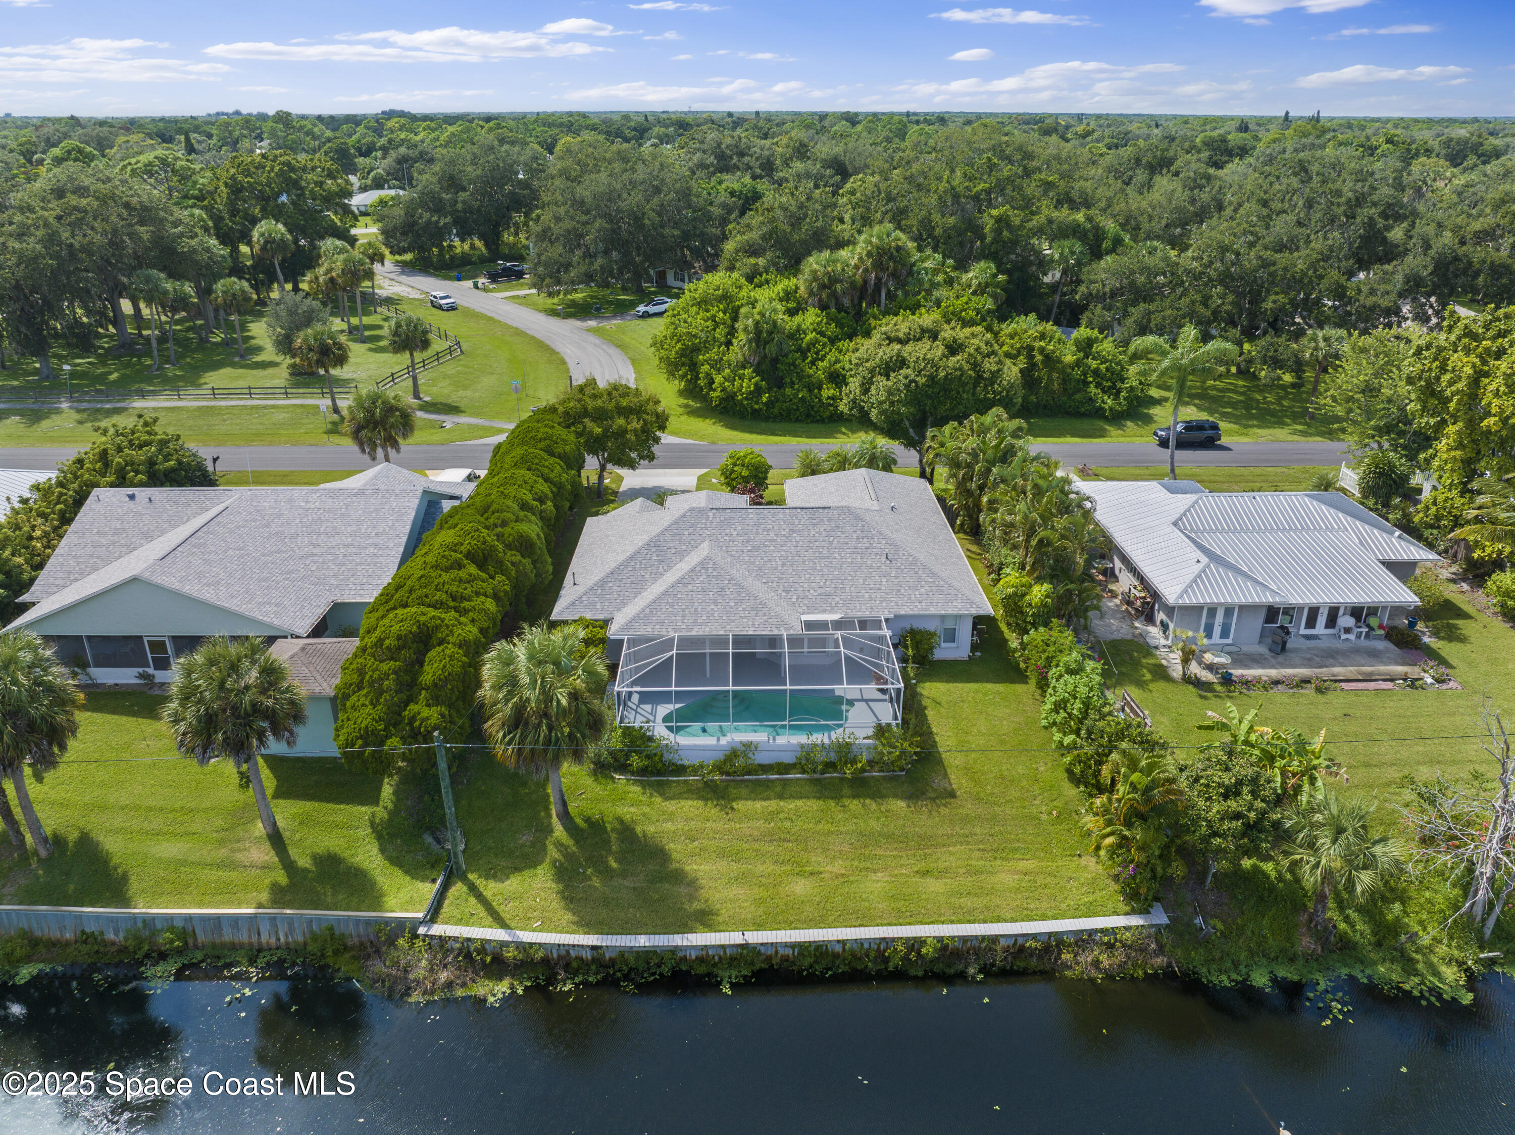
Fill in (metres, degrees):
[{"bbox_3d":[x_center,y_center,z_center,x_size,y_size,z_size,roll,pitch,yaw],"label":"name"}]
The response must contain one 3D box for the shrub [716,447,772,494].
[{"bbox_3d":[-0.937,-6.590,71.308,3.800,3.200,3.700,0,23,0],"label":"shrub"}]

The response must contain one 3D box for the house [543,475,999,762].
[{"bbox_3d":[0.621,-0.326,53.481,20.400,5.700,27.500,0,23,-1],"label":"house"}]

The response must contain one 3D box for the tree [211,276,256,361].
[{"bbox_3d":[-54.946,-26.333,111.016,4.720,8.530,4.720,0,23,0],"label":"tree"}]

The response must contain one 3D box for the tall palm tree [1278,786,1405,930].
[{"bbox_3d":[18.774,9.709,33.944,4.030,5.030,4.030,0,23,0],"label":"tall palm tree"}]

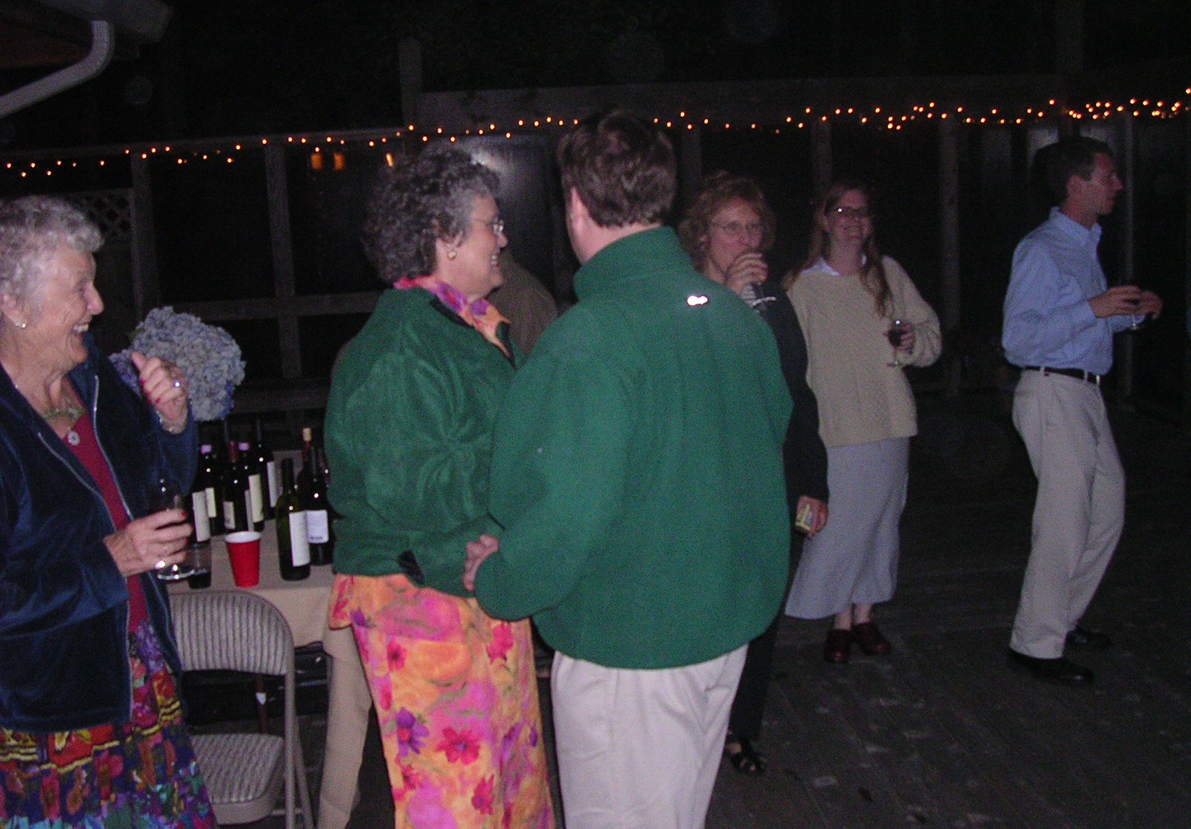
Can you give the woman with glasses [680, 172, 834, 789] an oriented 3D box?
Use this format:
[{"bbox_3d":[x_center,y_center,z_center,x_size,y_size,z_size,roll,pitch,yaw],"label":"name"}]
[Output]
[{"bbox_3d":[0.436,0.171,3.744,0.520,1.690,0.360,-4,7,-9],"label":"woman with glasses"}]

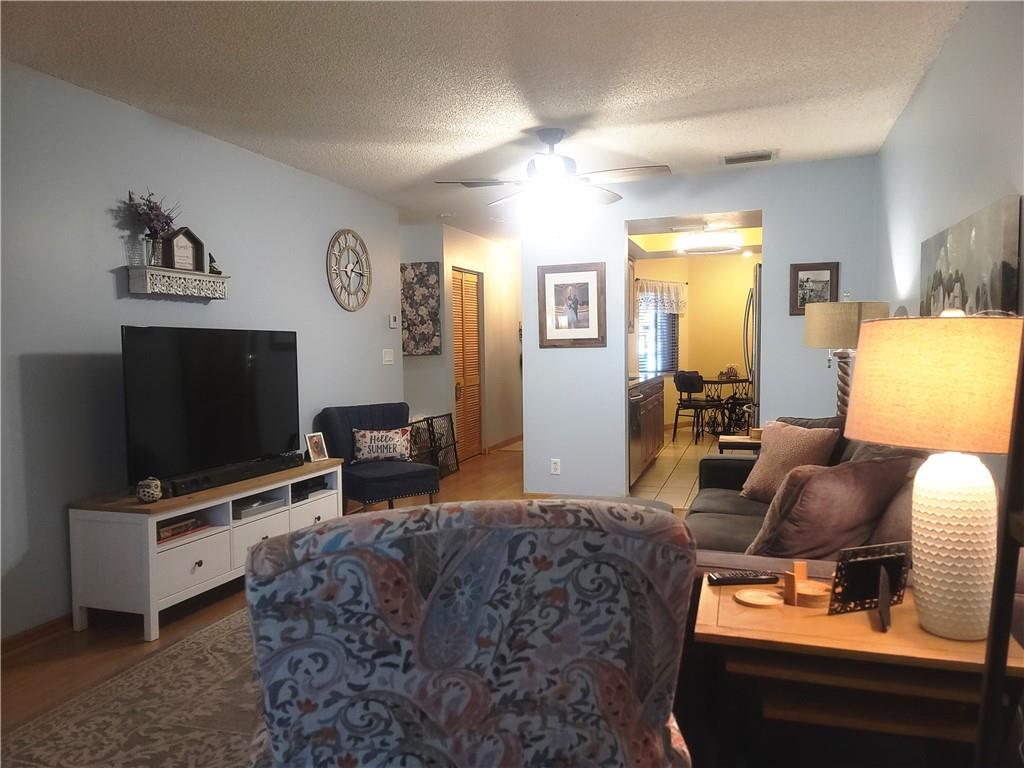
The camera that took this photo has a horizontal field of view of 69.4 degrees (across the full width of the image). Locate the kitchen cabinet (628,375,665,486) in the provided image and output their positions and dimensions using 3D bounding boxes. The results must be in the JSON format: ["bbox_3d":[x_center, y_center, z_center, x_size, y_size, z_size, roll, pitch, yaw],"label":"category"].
[{"bbox_3d":[1.050,0.393,7.342,0.620,0.900,2.300,0,3,19],"label":"kitchen cabinet"}]

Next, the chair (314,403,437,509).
[{"bbox_3d":[-0.927,0.581,5.124,0.630,0.820,0.670,-3,4,-39],"label":"chair"}]

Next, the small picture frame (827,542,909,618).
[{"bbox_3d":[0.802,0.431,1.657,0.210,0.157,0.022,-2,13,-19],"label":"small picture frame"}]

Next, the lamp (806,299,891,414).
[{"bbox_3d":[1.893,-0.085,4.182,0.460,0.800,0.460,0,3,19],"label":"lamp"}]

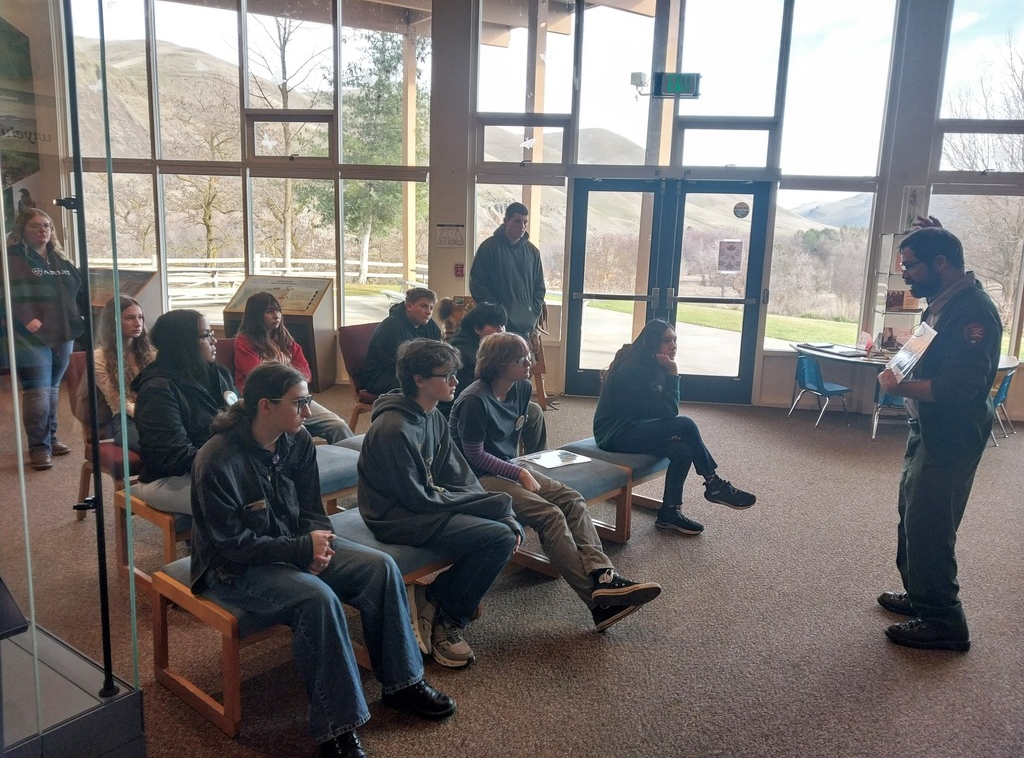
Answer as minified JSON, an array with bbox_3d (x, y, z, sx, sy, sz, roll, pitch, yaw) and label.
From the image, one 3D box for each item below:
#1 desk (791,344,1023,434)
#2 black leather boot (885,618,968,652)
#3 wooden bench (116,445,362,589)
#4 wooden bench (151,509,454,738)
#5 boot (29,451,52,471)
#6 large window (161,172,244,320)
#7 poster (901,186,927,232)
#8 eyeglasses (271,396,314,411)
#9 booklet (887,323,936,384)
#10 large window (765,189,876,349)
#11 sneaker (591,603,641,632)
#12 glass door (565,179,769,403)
[{"bbox_3d":[3.622,0.143,6.900,2.000,0.670,1.150,3,10,7],"label":"desk"},{"bbox_3d":[1.684,1.003,3.147,0.315,0.140,0.115,3,10,6],"label":"black leather boot"},{"bbox_3d":[-1.250,0.682,3.814,0.480,0.425,1.170,11,13,39],"label":"wooden bench"},{"bbox_3d":[-0.706,0.844,3.027,0.490,0.425,1.150,10,13,39],"label":"wooden bench"},{"bbox_3d":[-3.177,0.519,5.176,0.110,0.130,0.280,-6,13,-38],"label":"boot"},{"bbox_3d":[-3.297,-1.386,8.275,0.902,1.556,0.080,3,10,5],"label":"large window"},{"bbox_3d":[3.749,-1.582,7.196,0.190,0.434,0.020,3,10,7],"label":"poster"},{"bbox_3d":[-0.712,0.078,2.400,0.145,0.043,0.140,3,10,3],"label":"eyeglasses"},{"bbox_3d":[1.522,-0.107,2.930,0.015,0.225,0.275,32,21,6],"label":"booklet"},{"bbox_3d":[3.058,-1.056,7.686,0.908,1.601,0.080,3,10,5],"label":"large window"},{"bbox_3d":[0.440,0.913,3.130,0.290,0.112,0.105,-42,-15,30],"label":"sneaker"},{"bbox_3d":[1.534,-0.860,7.745,1.900,2.197,0.100,3,10,7],"label":"glass door"}]

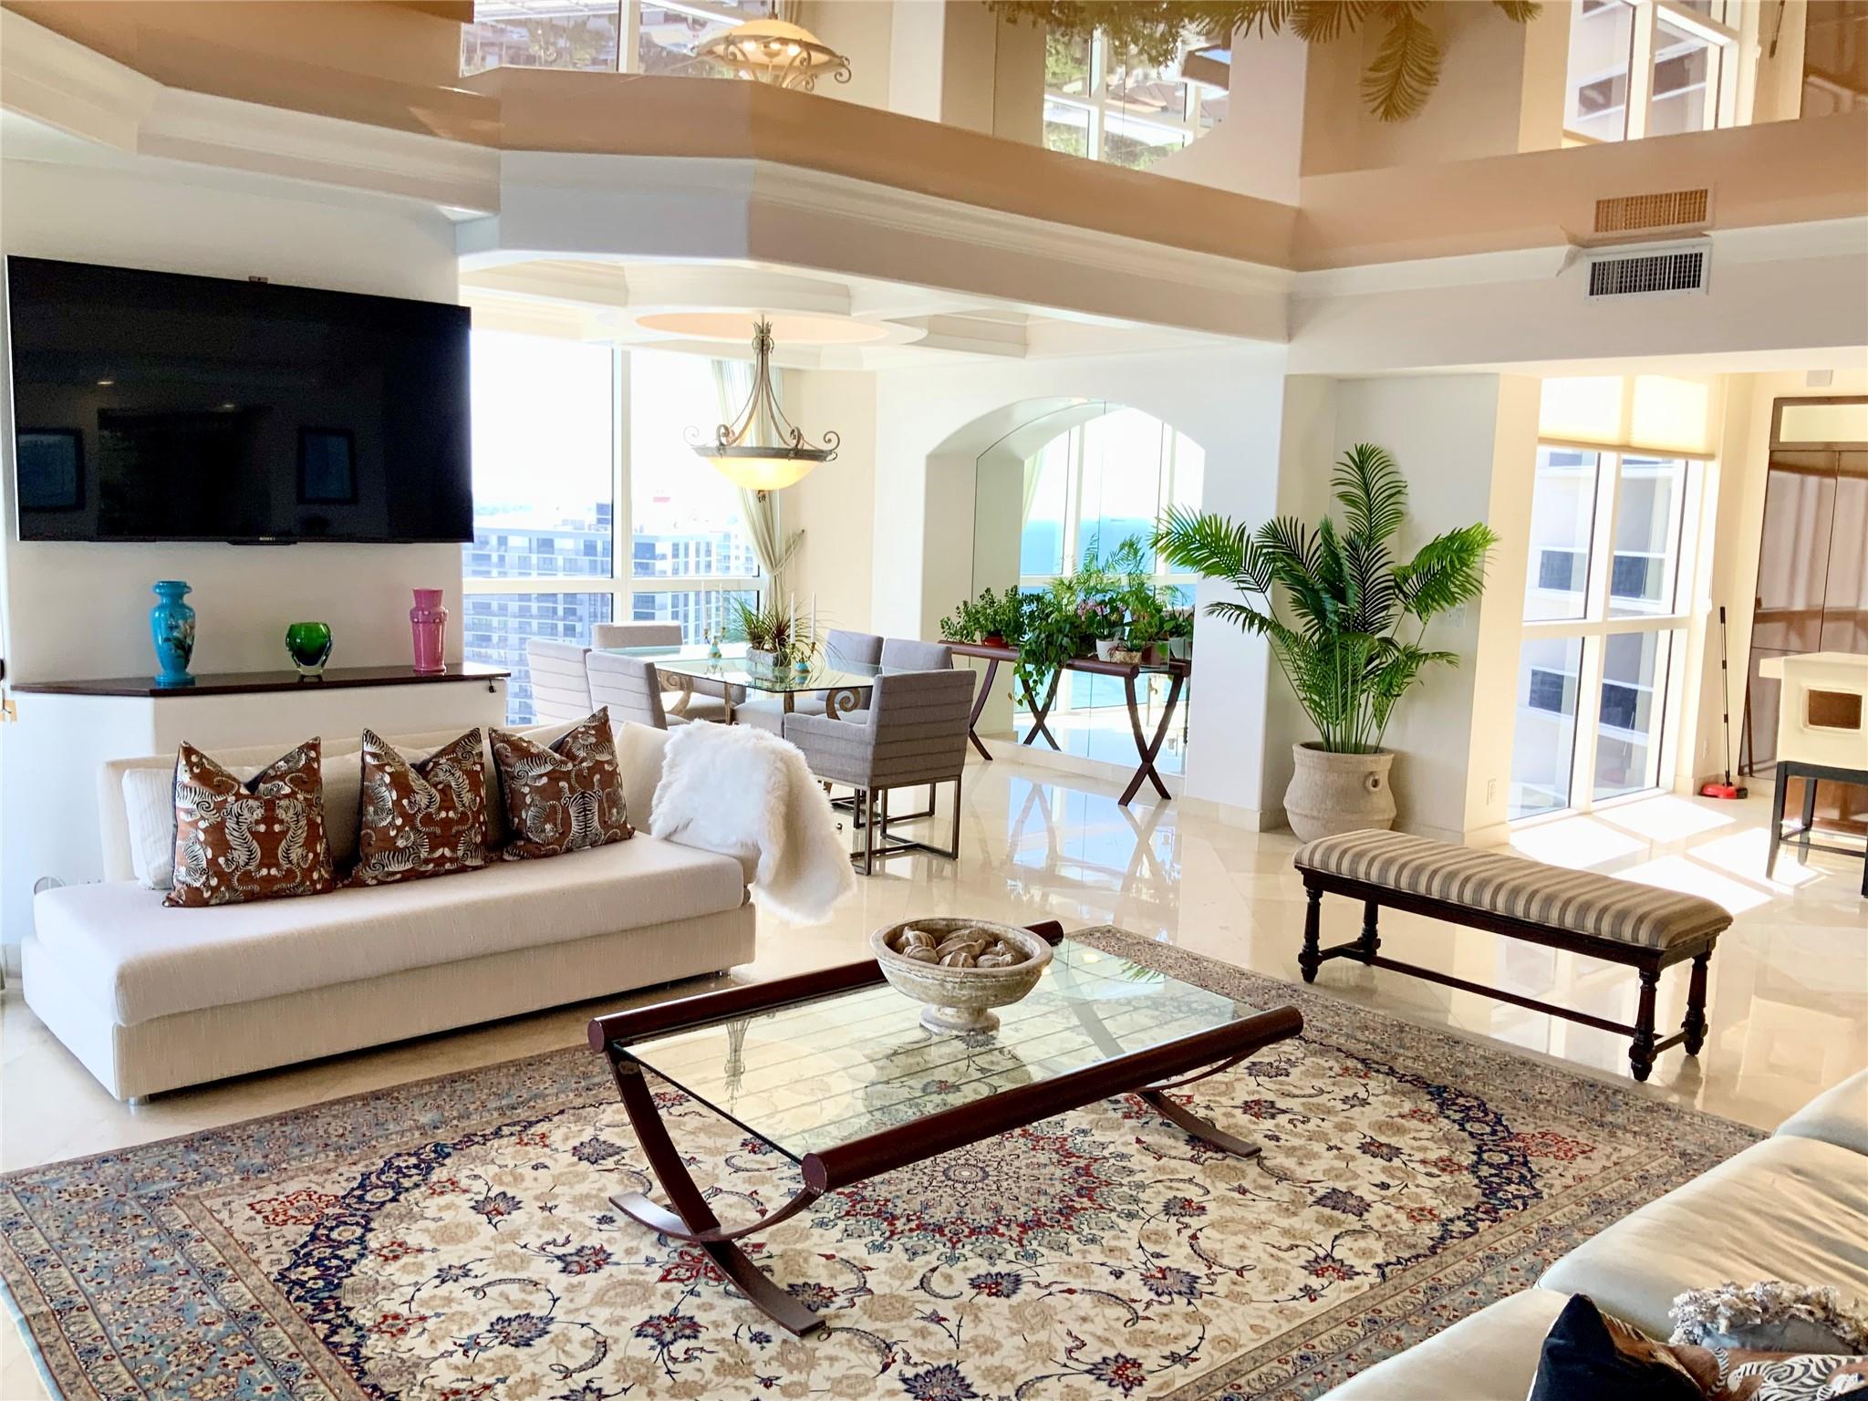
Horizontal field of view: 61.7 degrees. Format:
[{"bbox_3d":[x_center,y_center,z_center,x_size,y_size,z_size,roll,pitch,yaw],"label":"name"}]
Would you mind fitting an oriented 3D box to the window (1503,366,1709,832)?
[{"bbox_3d":[3.835,-0.603,8.778,2.025,2.433,0.110,-4,9,-40],"label":"window"}]

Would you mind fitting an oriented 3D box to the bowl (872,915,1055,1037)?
[{"bbox_3d":[0.067,0.669,3.721,0.432,0.196,0.432,2,7,0],"label":"bowl"}]

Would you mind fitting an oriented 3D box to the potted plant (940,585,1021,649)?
[{"bbox_3d":[0.317,-0.489,9.203,0.367,0.357,0.408,-5,10,-43],"label":"potted plant"}]

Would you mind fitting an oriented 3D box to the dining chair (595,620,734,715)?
[{"bbox_3d":[-1.405,0.067,8.176,0.530,0.841,0.663,-5,10,-43],"label":"dining chair"}]

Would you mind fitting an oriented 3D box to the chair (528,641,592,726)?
[{"bbox_3d":[-1.568,0.144,7.526,0.663,0.836,0.520,-5,10,-43],"label":"chair"}]

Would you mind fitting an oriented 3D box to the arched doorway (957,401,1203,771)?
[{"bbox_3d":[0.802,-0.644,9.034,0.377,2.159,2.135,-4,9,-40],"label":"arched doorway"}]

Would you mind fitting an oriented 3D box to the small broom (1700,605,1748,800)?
[{"bbox_3d":[4.695,0.015,9.324,0.298,1.130,0.267,5,8,27],"label":"small broom"}]

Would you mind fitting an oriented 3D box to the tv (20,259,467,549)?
[{"bbox_3d":[-2.172,-0.926,5.061,1.438,0.823,0.061,-5,10,-43],"label":"tv"}]

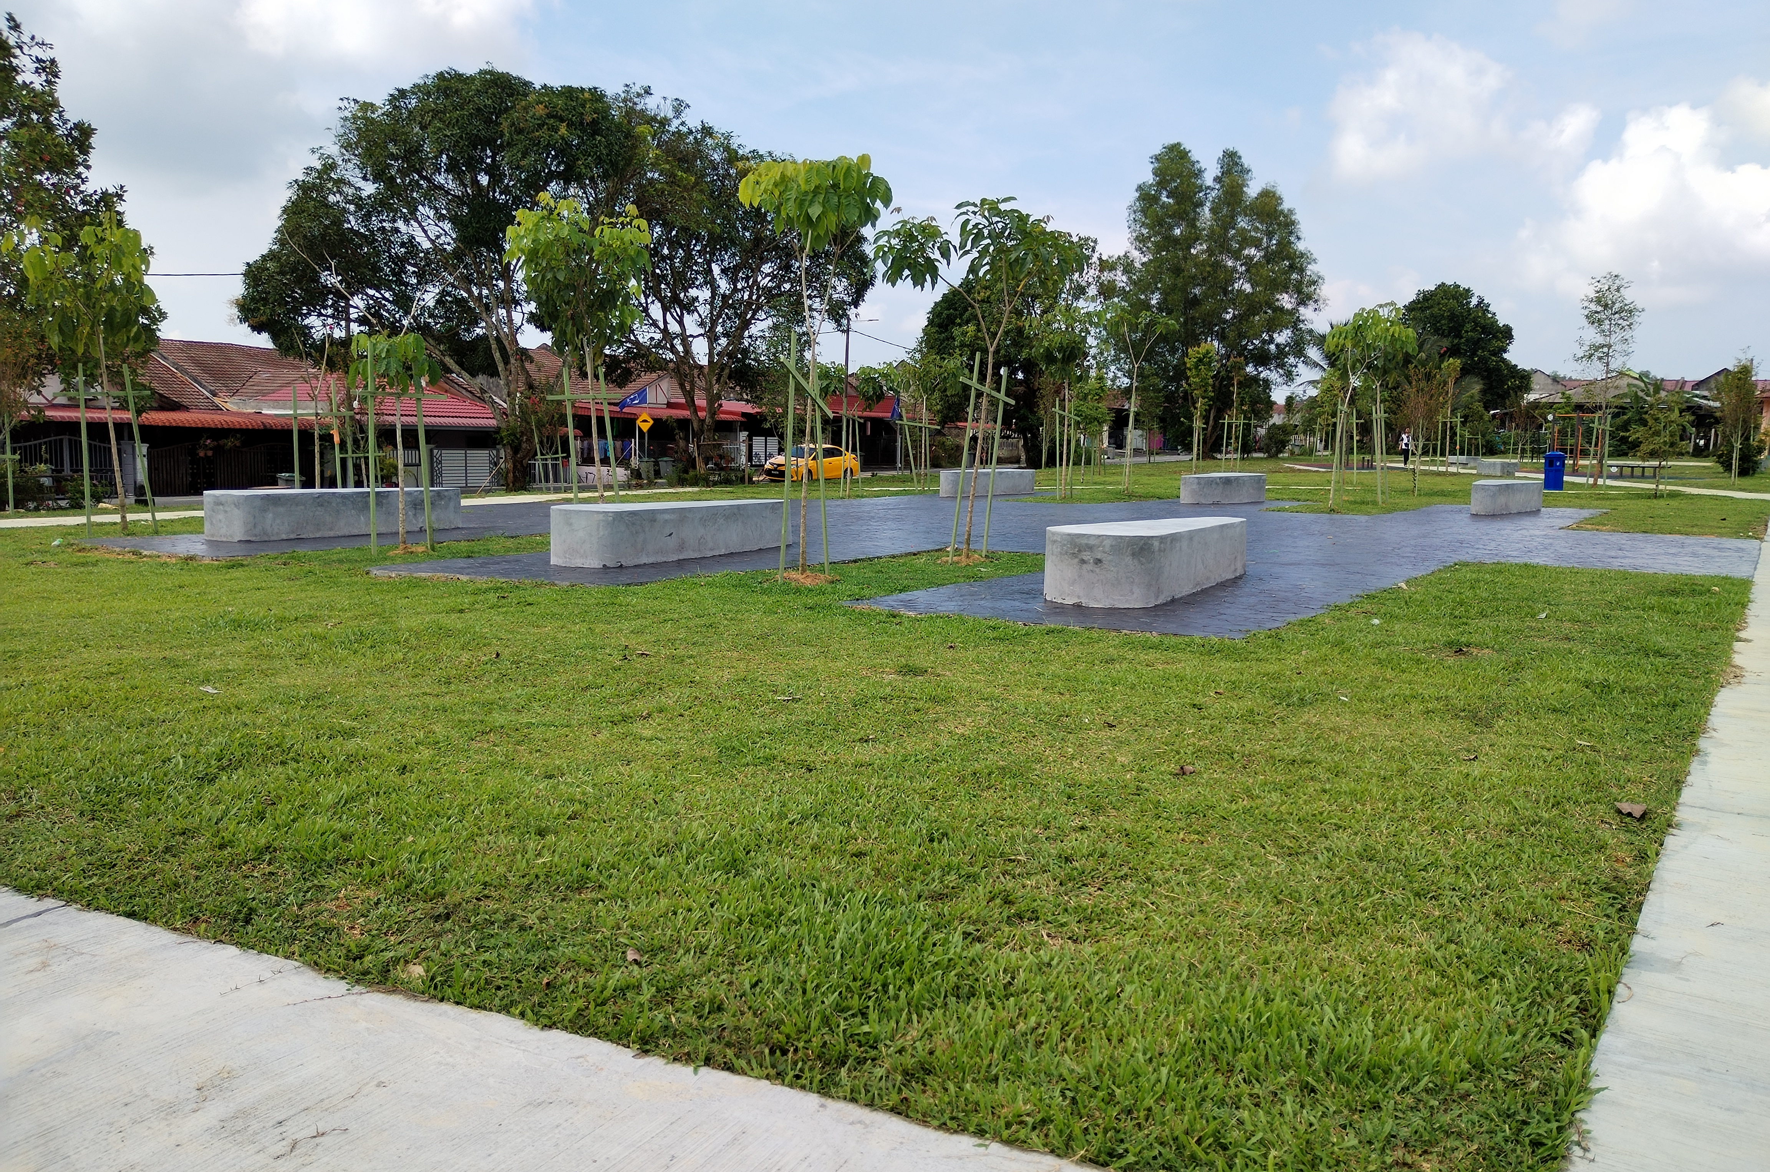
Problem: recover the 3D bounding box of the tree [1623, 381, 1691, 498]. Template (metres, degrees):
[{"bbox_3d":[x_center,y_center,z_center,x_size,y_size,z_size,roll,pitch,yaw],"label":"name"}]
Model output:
[{"bbox_3d":[17.001,-3.241,29.317,1.464,2.607,1.464,0,6,0],"label":"tree"}]

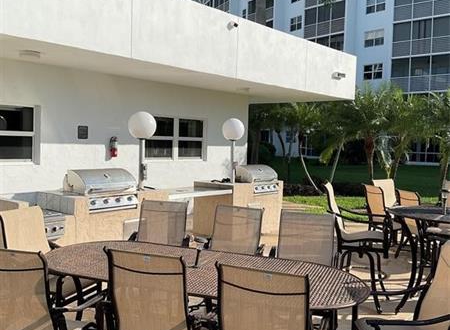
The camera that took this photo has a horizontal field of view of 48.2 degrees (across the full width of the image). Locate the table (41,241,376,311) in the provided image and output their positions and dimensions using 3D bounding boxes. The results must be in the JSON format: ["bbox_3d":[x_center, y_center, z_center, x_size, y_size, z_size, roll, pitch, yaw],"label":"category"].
[{"bbox_3d":[-0.255,1.105,3.662,2.440,0.720,1.150,3,3,24],"label":"table"}]

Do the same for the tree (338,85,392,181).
[{"bbox_3d":[4.861,-0.893,17.272,2.000,3.800,2.000,3,3,22],"label":"tree"}]

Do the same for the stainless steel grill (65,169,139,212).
[{"bbox_3d":[-1.660,0.320,6.790,0.600,0.550,0.800,4,3,40],"label":"stainless steel grill"}]

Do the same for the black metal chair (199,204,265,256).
[{"bbox_3d":[0.055,0.936,4.625,0.610,0.990,0.670,3,3,23],"label":"black metal chair"}]

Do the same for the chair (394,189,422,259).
[{"bbox_3d":[2.877,0.889,7.442,0.670,0.990,0.610,1,3,-20],"label":"chair"}]

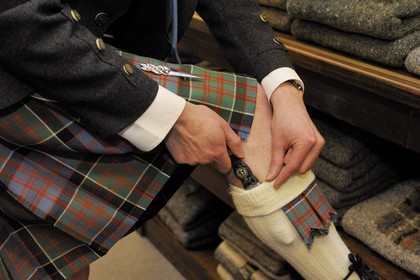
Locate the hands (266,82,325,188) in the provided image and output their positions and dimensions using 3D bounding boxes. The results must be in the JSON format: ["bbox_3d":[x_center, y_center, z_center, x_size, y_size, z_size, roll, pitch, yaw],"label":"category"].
[{"bbox_3d":[0.138,-0.006,1.060,0.088,0.162,0.085,-3,18,-19],"label":"hands"}]

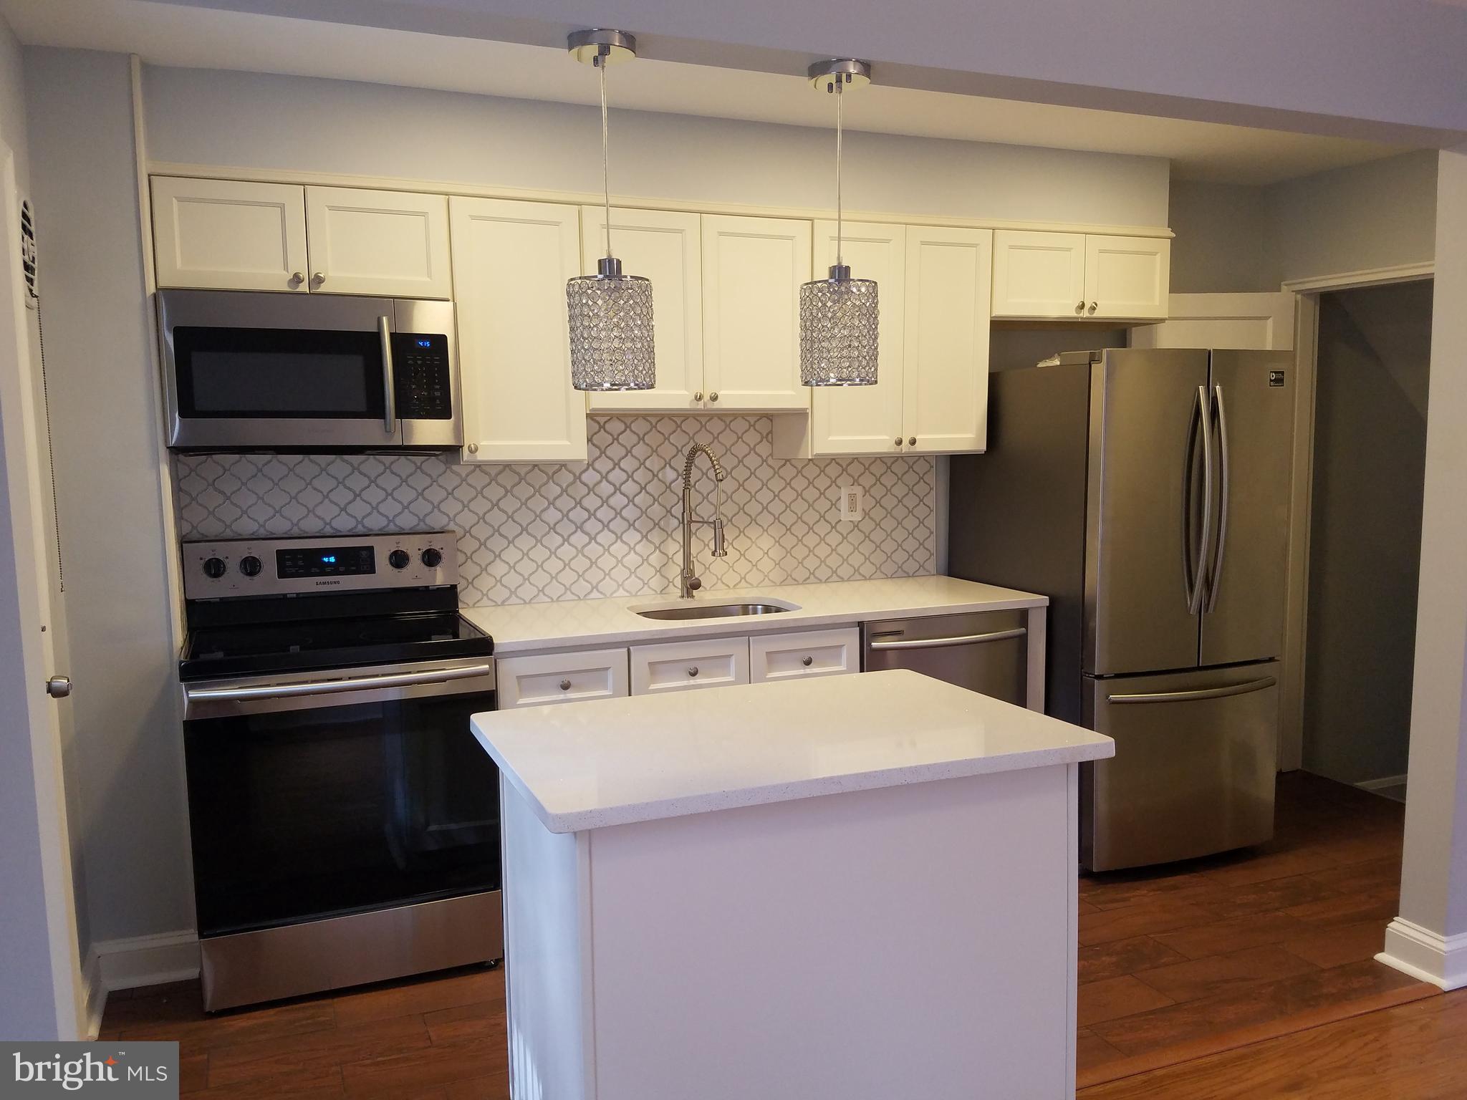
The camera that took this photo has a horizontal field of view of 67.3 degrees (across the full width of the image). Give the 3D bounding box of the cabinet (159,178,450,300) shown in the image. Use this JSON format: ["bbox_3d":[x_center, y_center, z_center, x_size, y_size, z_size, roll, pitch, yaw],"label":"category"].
[{"bbox_3d":[-1.220,-0.861,3.171,0.758,0.293,0.330,-3,6,-21],"label":"cabinet"}]

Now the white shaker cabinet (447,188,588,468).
[{"bbox_3d":[-0.684,-0.651,3.385,0.381,0.761,0.322,-3,6,-22],"label":"white shaker cabinet"}]

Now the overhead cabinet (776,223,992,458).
[{"bbox_3d":[0.515,-0.716,3.864,0.694,0.761,0.322,-3,6,-22],"label":"overhead cabinet"}]

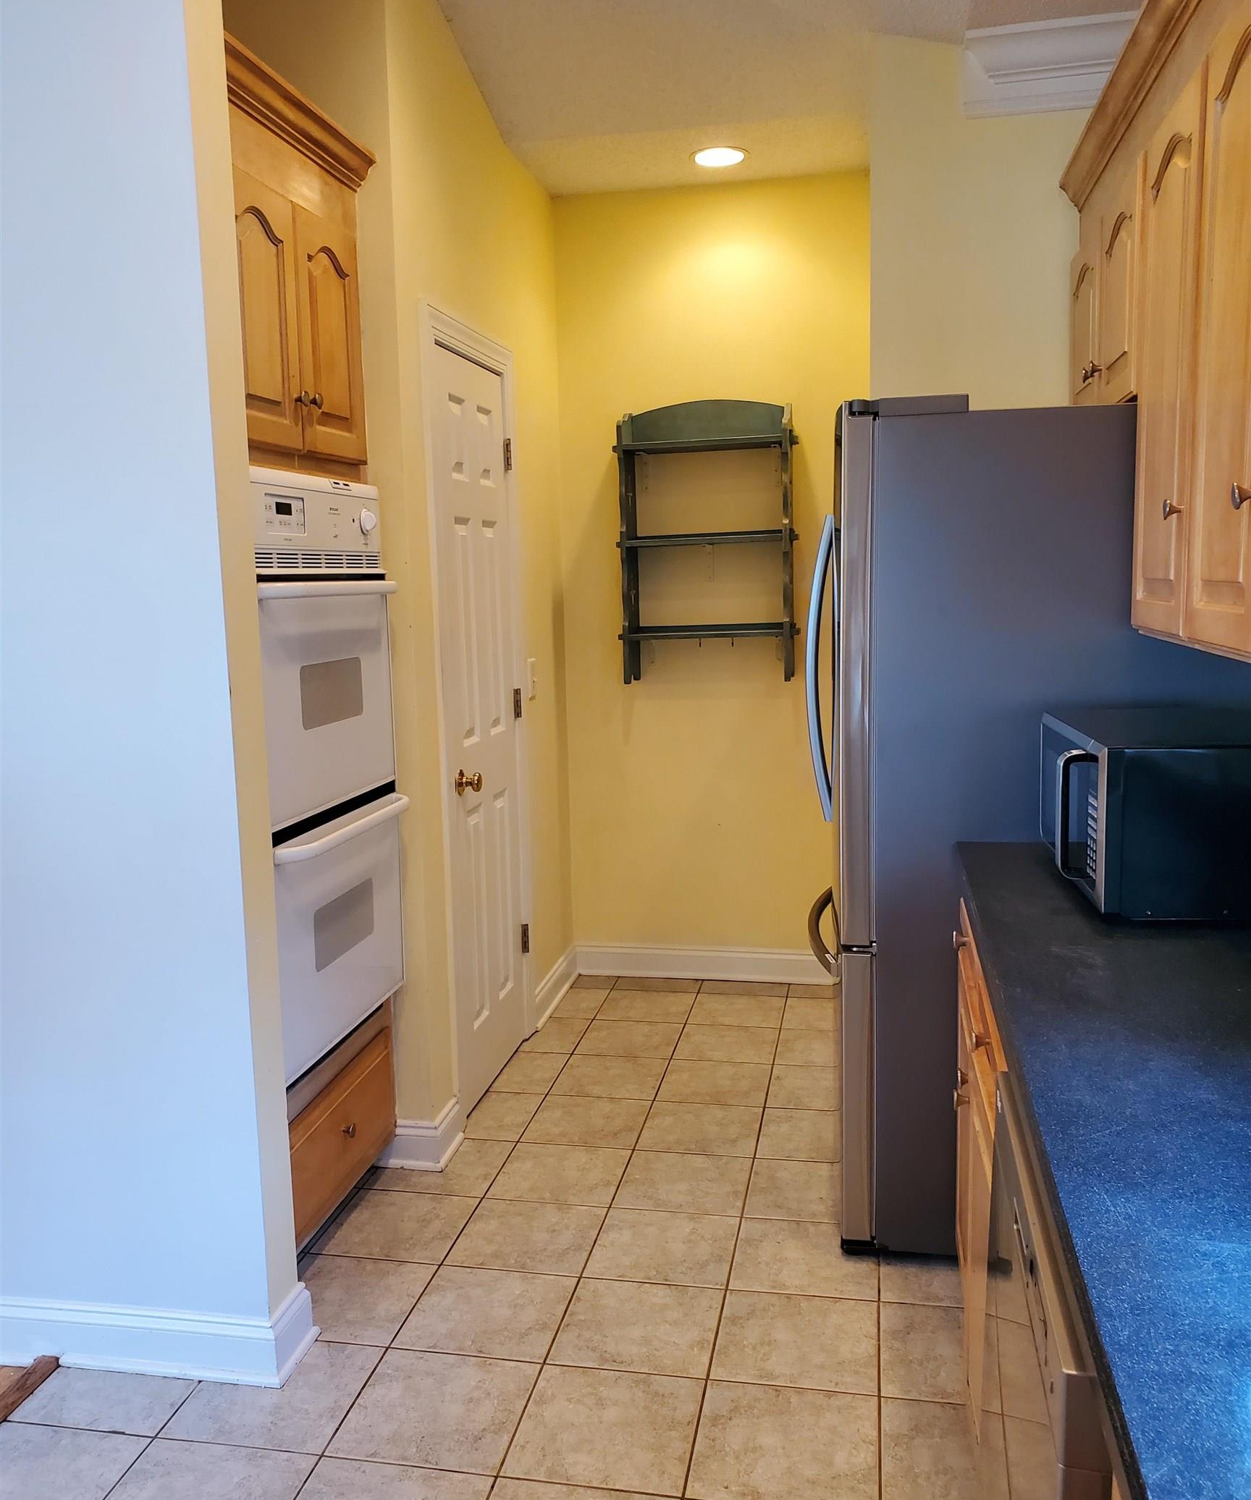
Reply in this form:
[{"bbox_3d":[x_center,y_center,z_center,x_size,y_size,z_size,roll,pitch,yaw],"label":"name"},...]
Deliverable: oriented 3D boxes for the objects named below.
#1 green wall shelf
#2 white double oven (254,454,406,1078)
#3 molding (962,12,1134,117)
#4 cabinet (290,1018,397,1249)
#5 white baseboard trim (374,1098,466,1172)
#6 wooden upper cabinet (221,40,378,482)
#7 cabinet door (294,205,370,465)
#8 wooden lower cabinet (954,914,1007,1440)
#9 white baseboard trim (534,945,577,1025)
[{"bbox_3d":[0.287,-0.721,4.312,0.623,0.967,0.176,0,7,11],"label":"green wall shelf"},{"bbox_3d":[-0.893,0.035,2.720,0.638,1.210,0.687,0,7,11],"label":"white double oven"},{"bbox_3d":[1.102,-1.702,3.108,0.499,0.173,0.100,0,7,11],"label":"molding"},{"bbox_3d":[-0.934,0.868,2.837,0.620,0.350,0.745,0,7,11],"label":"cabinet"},{"bbox_3d":[-0.516,0.976,3.210,0.161,0.113,0.204,0,7,11],"label":"white baseboard trim"},{"bbox_3d":[-0.957,-0.943,2.600,0.657,0.721,0.757,0,7,11],"label":"wooden upper cabinet"},{"bbox_3d":[-0.638,-0.885,2.689,0.022,0.495,0.310,0,7,11],"label":"cabinet door"},{"bbox_3d":[0.876,0.717,1.993,0.623,0.875,0.927,0,7,11],"label":"wooden lower cabinet"},{"bbox_3d":[-0.240,0.820,4.394,0.033,0.109,0.617,0,7,11],"label":"white baseboard trim"}]

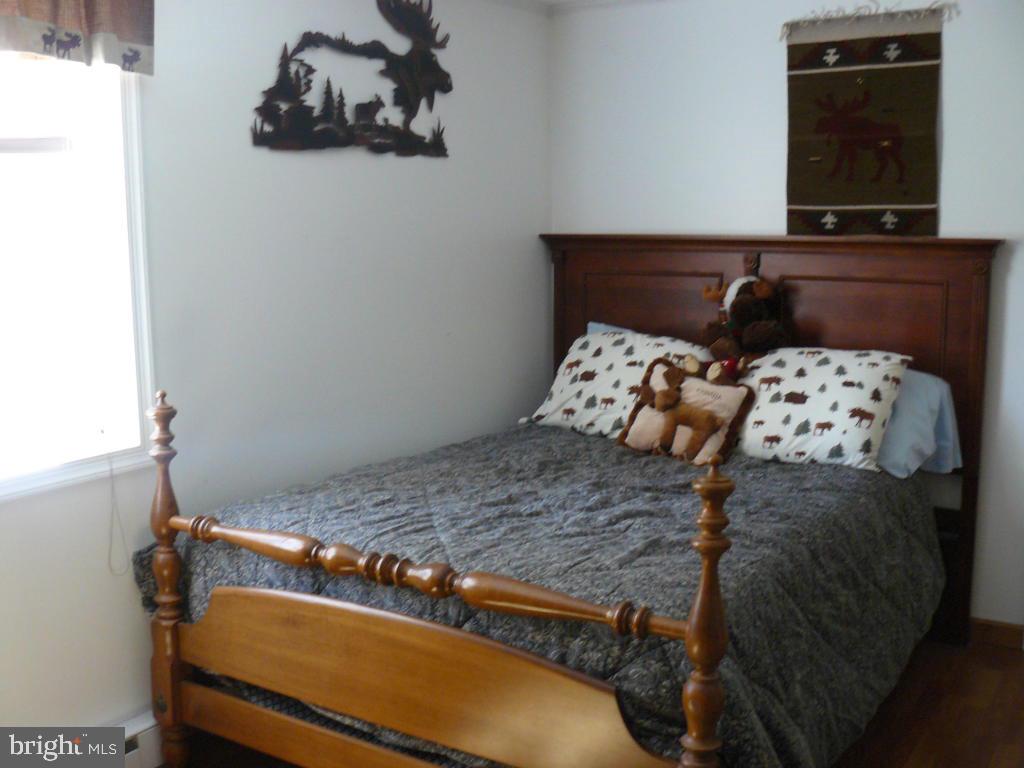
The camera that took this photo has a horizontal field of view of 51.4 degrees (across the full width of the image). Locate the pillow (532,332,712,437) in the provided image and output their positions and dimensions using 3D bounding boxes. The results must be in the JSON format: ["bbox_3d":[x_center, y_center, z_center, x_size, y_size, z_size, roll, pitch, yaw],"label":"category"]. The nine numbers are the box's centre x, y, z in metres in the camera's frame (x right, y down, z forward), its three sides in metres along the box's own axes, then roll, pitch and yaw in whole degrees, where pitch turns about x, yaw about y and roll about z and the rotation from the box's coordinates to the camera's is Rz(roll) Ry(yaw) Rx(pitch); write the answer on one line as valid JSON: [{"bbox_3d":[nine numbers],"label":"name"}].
[{"bbox_3d":[0.435,0.000,4.094,0.630,0.150,0.440,5,55,32],"label":"pillow"}]

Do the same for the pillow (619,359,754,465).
[{"bbox_3d":[0.592,0.088,3.643,0.420,0.310,0.130,8,-24,42],"label":"pillow"}]

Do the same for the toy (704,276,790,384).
[{"bbox_3d":[0.827,-0.189,3.752,0.260,0.350,0.240,5,11,32],"label":"toy"}]

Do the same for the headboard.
[{"bbox_3d":[0.893,0.146,4.120,1.763,1.413,0.090,5,11,32],"label":"headboard"}]

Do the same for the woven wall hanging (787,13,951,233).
[{"bbox_3d":[1.243,-0.888,3.772,0.530,0.792,0.020,5,11,32],"label":"woven wall hanging"}]

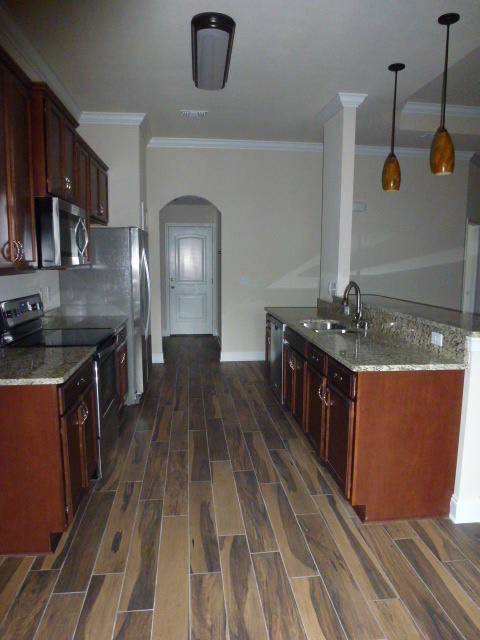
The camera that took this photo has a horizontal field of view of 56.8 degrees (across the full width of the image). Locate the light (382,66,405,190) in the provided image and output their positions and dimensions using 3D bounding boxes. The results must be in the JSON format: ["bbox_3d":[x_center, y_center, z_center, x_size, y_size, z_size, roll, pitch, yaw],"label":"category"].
[{"bbox_3d":[1.275,-1.586,3.683,0.145,1.000,0.145,-1,8,-7],"label":"light"}]

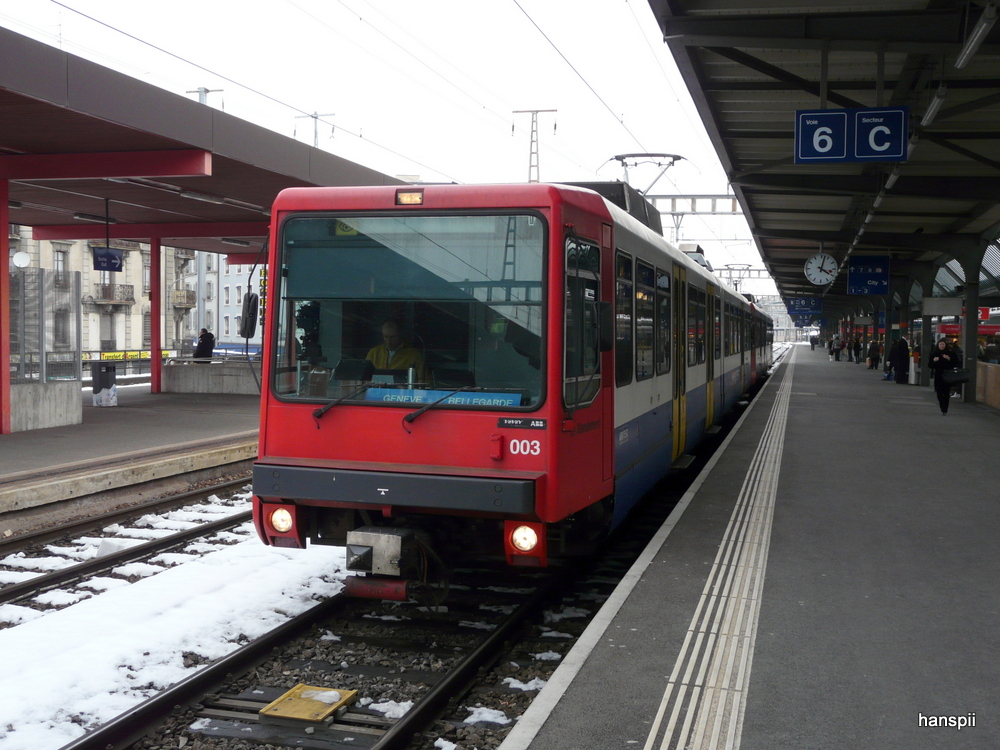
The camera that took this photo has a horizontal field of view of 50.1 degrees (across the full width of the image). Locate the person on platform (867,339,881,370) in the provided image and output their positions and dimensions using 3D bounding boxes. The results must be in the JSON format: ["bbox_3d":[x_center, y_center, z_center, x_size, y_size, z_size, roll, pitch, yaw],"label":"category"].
[{"bbox_3d":[20.449,-1.098,58.471,0.600,1.660,0.450,1,2,12],"label":"person on platform"}]

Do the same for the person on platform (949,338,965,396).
[{"bbox_3d":[12.820,-0.196,29.972,0.450,1.640,0.500,1,2,3],"label":"person on platform"}]

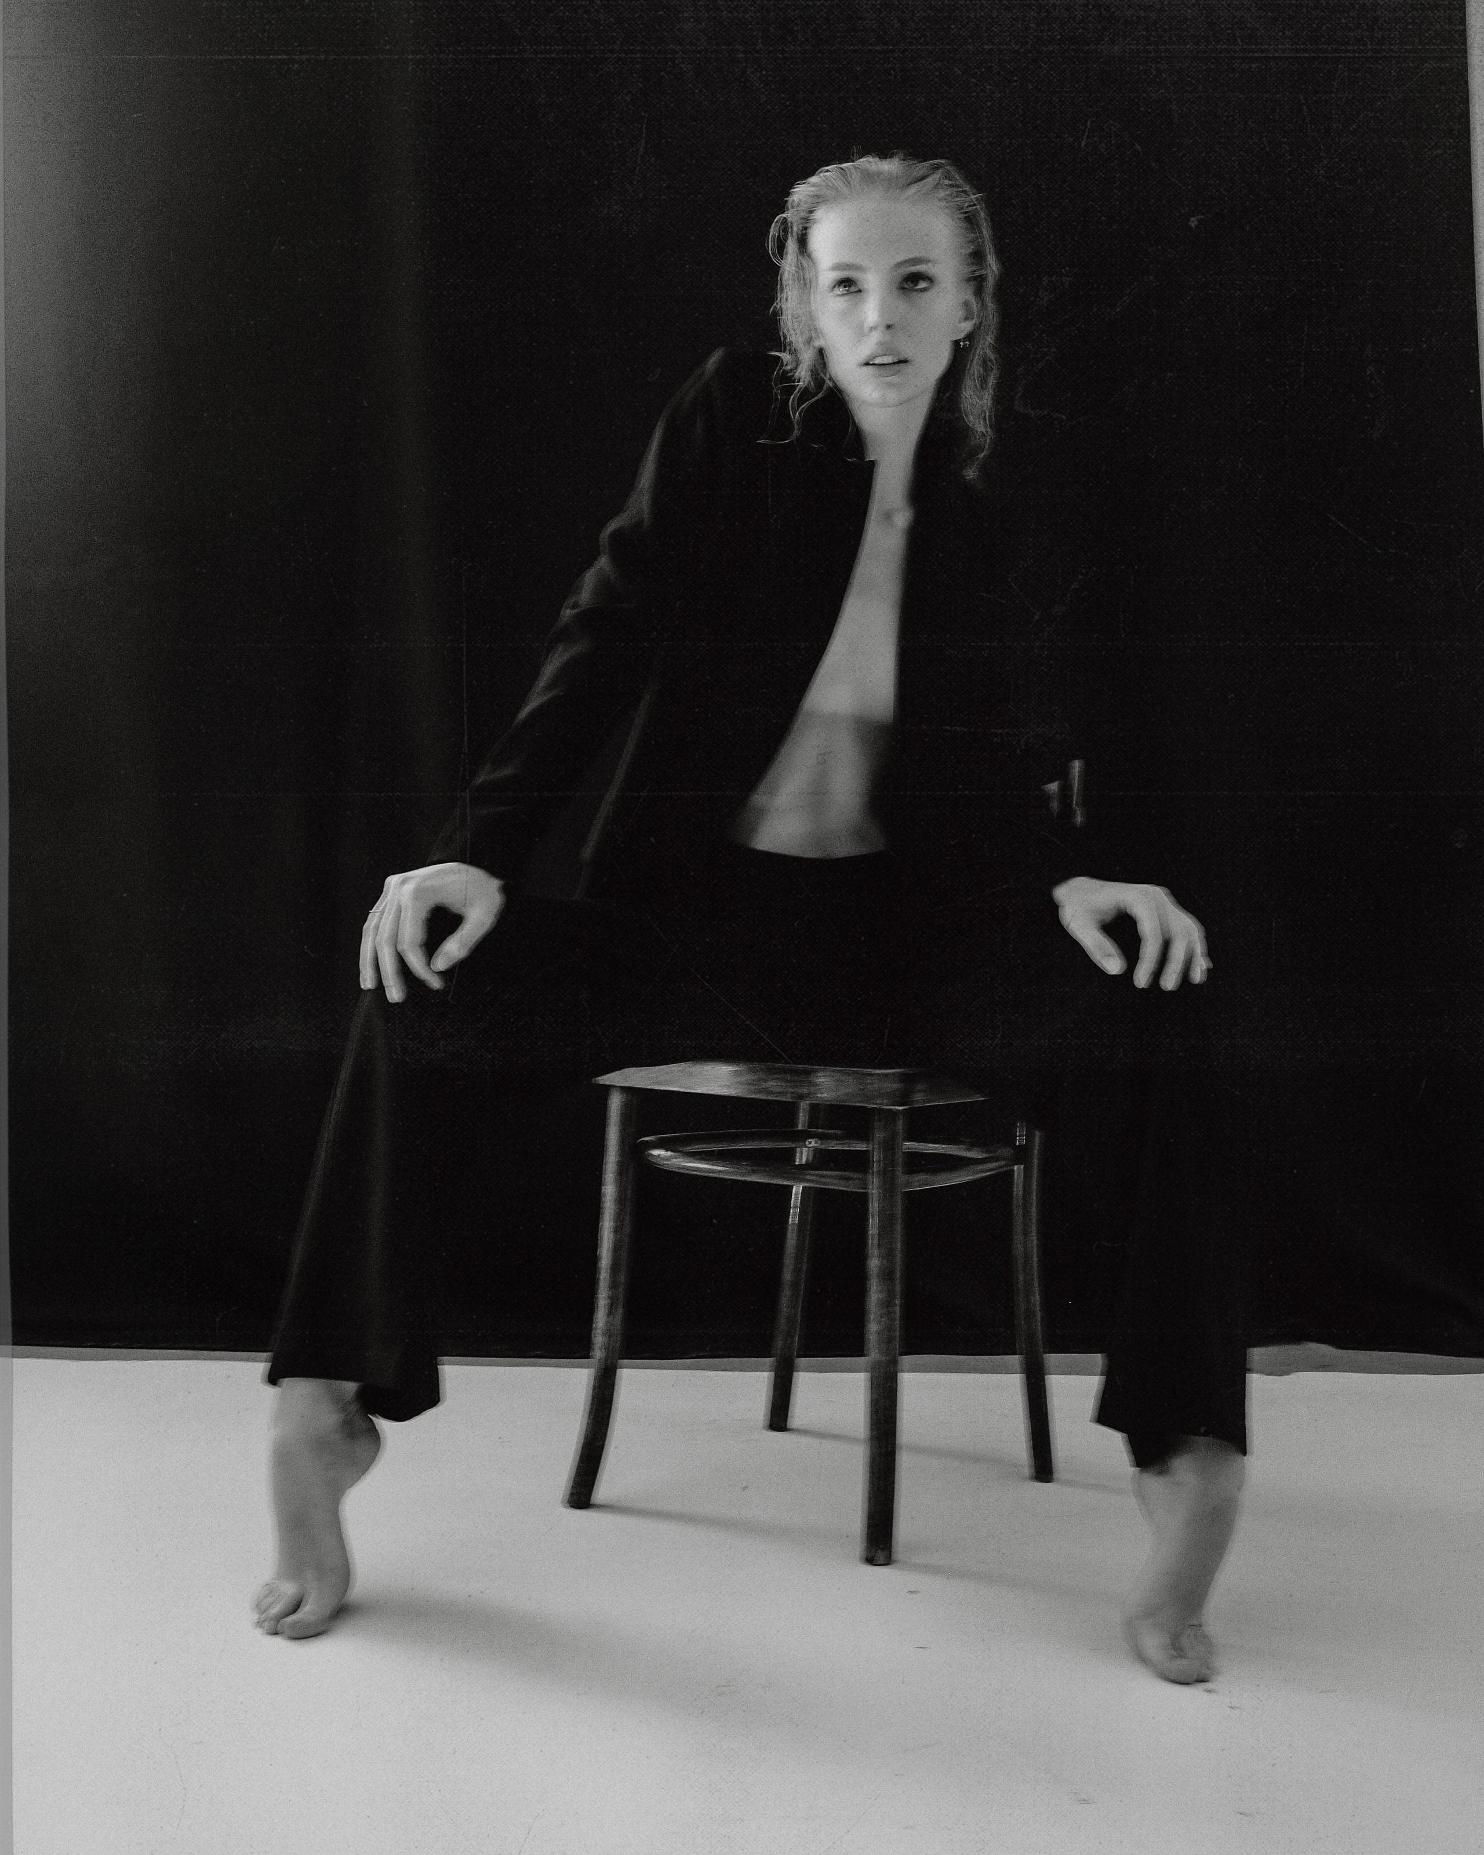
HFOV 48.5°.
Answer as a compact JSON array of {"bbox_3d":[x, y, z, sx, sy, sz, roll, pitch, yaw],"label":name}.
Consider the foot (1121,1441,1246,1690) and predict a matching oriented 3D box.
[{"bbox_3d":[0.383,0.529,1.437,0.090,0.210,0.160,1,-3,-12],"label":"foot"}]

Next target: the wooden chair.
[{"bbox_3d":[0.125,0.225,1.980,0.430,0.860,0.500,-1,-3,34],"label":"wooden chair"}]

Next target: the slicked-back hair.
[{"bbox_3d":[0.142,-0.565,1.583,0.205,0.280,0.200,0,-3,8],"label":"slicked-back hair"}]

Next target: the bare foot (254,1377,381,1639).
[{"bbox_3d":[-0.388,0.518,1.517,0.090,0.225,0.160,-1,-3,28],"label":"bare foot"}]

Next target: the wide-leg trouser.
[{"bbox_3d":[0.008,0.205,1.682,0.880,0.600,0.610,0,-3,4],"label":"wide-leg trouser"}]

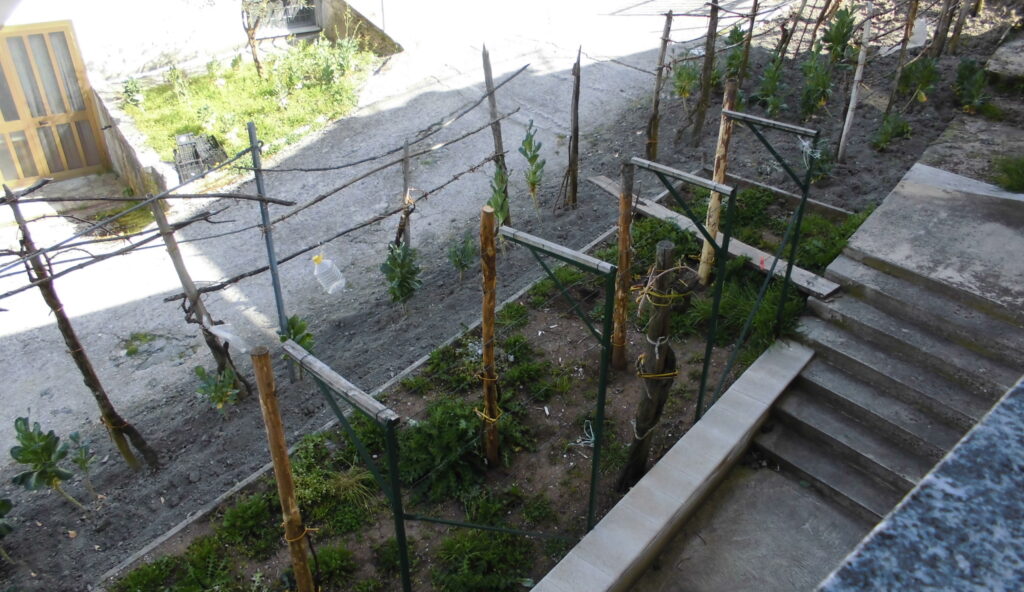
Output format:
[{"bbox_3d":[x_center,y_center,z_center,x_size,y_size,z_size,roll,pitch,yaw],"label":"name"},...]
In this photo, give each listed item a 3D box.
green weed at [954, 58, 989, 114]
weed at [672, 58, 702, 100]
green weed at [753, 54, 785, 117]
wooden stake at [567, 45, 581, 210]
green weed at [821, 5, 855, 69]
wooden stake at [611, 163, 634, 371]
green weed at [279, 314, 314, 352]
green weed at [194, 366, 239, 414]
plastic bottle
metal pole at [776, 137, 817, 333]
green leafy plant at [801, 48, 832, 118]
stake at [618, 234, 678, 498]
[{"bbox_3d":[5.915,-2.697,9.900,0.407,0.711,0.395,19,38,26],"label":"green weed"},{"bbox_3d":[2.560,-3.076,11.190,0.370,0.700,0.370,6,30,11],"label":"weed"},{"bbox_3d":[3.542,-2.895,10.579,0.435,0.851,0.422,11,35,16],"label":"green weed"},{"bbox_3d":[0.733,-1.887,8.828,0.090,1.888,0.090,0,28,0],"label":"wooden stake"},{"bbox_3d":[5.183,-4.034,12.209,0.480,0.956,0.480,11,31,19],"label":"green weed"},{"bbox_3d":[0.850,-0.167,5.899,0.085,1.755,0.085,1,29,8],"label":"wooden stake"},{"bbox_3d":[-1.892,0.402,6.801,0.340,0.551,0.340,0,28,0],"label":"green weed"},{"bbox_3d":[-2.291,0.681,5.963,0.320,0.300,0.320,-13,31,-22],"label":"green weed"},{"bbox_3d":[-1.496,-0.185,6.322,0.170,0.320,0.170,-31,39,-11],"label":"plastic bottle"},{"bbox_3d":[2.299,-0.437,6.242,0.050,1.757,0.050,21,35,33],"label":"metal pole"},{"bbox_3d":[3.893,-2.712,9.833,0.380,0.846,0.380,11,31,19],"label":"green leafy plant"},{"bbox_3d":[0.833,0.521,4.703,0.220,1.826,0.200,9,30,11],"label":"stake"}]

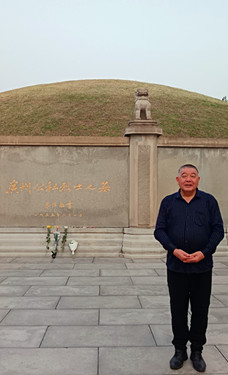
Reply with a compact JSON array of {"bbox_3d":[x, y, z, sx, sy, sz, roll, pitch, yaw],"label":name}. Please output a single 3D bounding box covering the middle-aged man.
[{"bbox_3d":[0.643,0.663,3.246,0.580,1.710,0.340,0,1,9],"label":"middle-aged man"}]

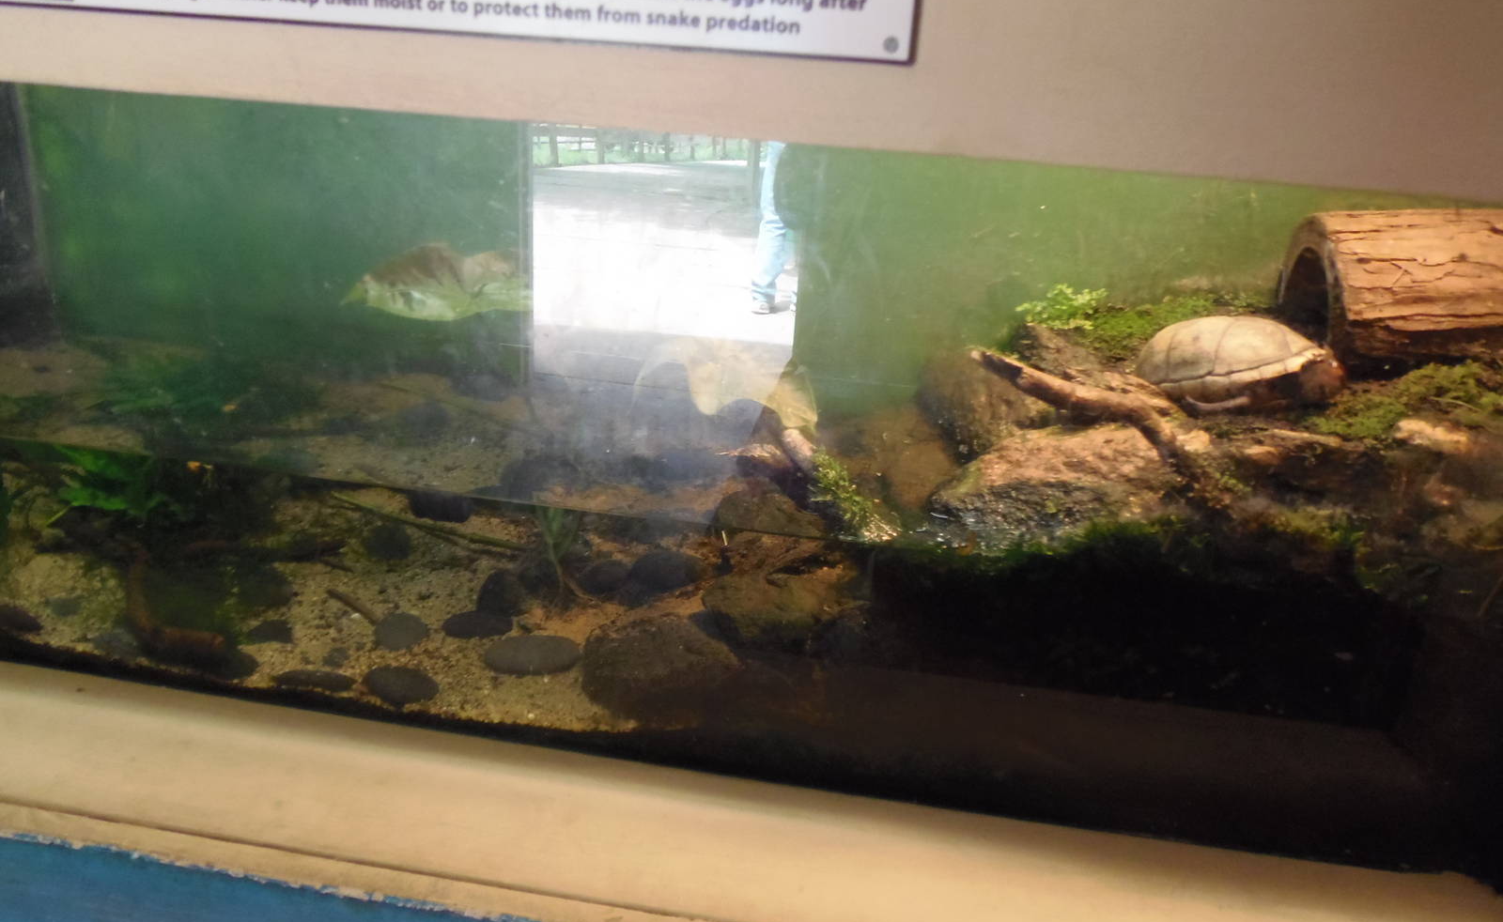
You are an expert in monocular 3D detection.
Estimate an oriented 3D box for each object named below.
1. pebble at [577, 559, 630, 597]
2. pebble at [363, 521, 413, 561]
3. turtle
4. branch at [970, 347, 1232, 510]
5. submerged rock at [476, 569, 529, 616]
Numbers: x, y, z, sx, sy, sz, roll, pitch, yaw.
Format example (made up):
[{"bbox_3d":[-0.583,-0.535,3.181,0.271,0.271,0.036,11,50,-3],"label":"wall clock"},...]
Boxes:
[{"bbox_3d":[-0.107,0.085,0.752,0.039,0.026,0.032,7,20,7],"label":"pebble"},{"bbox_3d":[-0.286,0.063,0.819,0.040,0.028,0.036,7,20,7],"label":"pebble"},{"bbox_3d":[0.307,-0.061,0.659,0.129,0.060,0.085,4,20,0],"label":"turtle"},{"bbox_3d":[0.211,-0.026,0.637,0.182,0.068,0.048,21,26,39],"label":"branch"},{"bbox_3d":[-0.179,0.095,0.748,0.038,0.033,0.033,7,20,7],"label":"submerged rock"}]

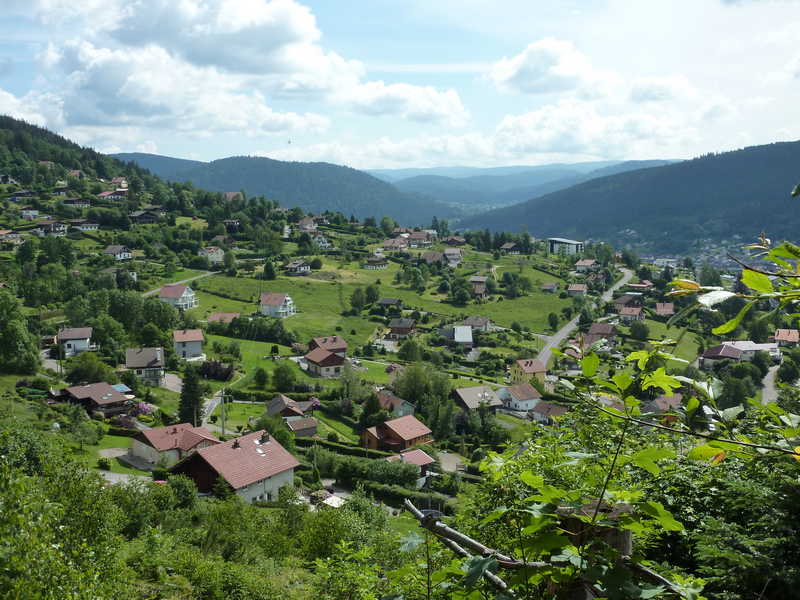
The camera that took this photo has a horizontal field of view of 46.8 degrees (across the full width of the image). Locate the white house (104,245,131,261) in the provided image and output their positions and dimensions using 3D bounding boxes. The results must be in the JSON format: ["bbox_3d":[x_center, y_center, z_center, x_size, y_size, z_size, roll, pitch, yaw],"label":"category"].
[{"bbox_3d":[-146.707,-24.470,480.000,12.000,7.300,10.000,3,8,25],"label":"white house"}]

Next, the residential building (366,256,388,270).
[{"bbox_3d":[-12.260,-19.160,480.000,12.190,6.820,9.750,0,7,-3],"label":"residential building"}]

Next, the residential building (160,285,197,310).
[{"bbox_3d":[-83.870,-0.950,350.000,11.000,8.400,9.200,2,7,16],"label":"residential building"}]

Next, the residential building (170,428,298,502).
[{"bbox_3d":[-27.210,27.620,152.000,15.000,8.600,15.000,5,9,34],"label":"residential building"}]

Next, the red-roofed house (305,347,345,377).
[{"bbox_3d":[-25.874,20.596,316.000,10.000,7.000,11.600,-4,9,-30],"label":"red-roofed house"}]

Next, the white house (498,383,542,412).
[{"bbox_3d":[39.800,31.800,307.800,9.600,6.900,11.800,-5,9,-32],"label":"white house"}]

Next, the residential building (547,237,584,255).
[{"bbox_3d":[144.480,-45.500,805.890,11.000,14.000,34.000,-5,9,-35],"label":"residential building"}]

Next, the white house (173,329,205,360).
[{"bbox_3d":[-66.400,14.000,290.600,9.000,8.700,9.000,-2,8,-15],"label":"white house"}]

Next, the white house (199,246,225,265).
[{"bbox_3d":[-92.830,-22.040,455.000,9.440,8.120,9.440,-5,8,-35],"label":"white house"}]

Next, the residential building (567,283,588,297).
[{"bbox_3d":[106.200,-5.900,550.000,10.000,6.600,9.200,3,8,22],"label":"residential building"}]

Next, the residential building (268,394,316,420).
[{"bbox_3d":[-23.930,24.160,203.000,9.460,4.900,9.460,-2,7,-13],"label":"residential building"}]

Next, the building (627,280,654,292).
[{"bbox_3d":[139.270,-8.090,535.000,14.700,5.940,10.140,2,7,20],"label":"building"}]

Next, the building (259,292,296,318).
[{"bbox_3d":[-50.600,1.800,380.700,11.300,8.900,9.600,4,8,28],"label":"building"}]

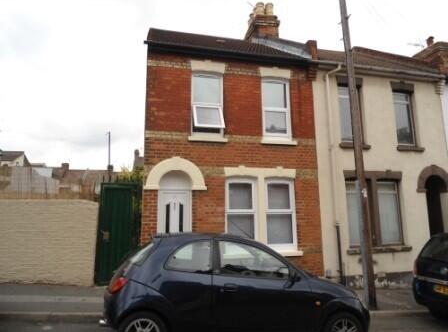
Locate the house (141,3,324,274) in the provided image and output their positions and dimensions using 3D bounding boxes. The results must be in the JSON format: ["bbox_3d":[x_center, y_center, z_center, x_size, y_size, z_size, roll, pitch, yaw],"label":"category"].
[{"bbox_3d":[-0.590,-1.456,12.170,4.360,9.920,8.100,2,-11,-12],"label":"house"}]

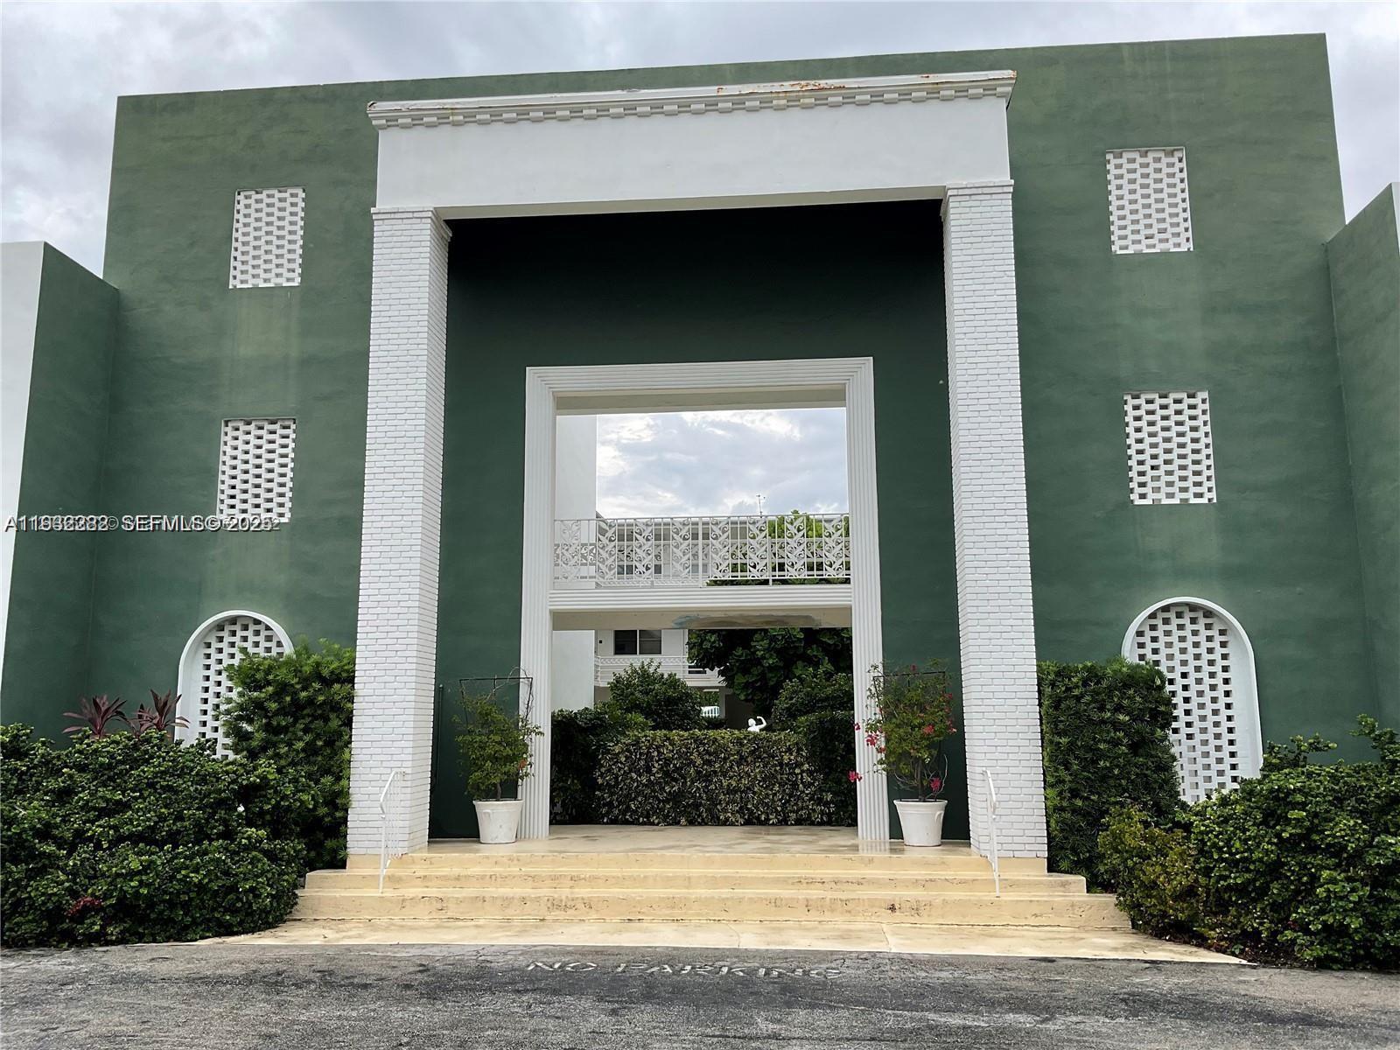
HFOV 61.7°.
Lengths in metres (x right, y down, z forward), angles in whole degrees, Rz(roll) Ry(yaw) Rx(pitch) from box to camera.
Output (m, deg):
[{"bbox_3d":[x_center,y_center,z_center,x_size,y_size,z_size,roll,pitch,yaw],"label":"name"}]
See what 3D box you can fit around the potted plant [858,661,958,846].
[{"bbox_3d":[2.160,2.352,12.145,1.021,1.866,0.850,-1,-9,5],"label":"potted plant"}]

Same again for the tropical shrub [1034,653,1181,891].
[{"bbox_3d":[4.013,2.561,11.790,1.286,2.306,1.282,-1,-10,5],"label":"tropical shrub"}]

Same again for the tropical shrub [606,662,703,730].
[{"bbox_3d":[-0.577,2.948,16.369,1.380,2.079,1.323,-1,-9,5],"label":"tropical shrub"}]

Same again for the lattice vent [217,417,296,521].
[{"bbox_3d":[-5.320,-0.652,14.138,0.905,1.266,0.120,-1,-10,5],"label":"lattice vent"}]

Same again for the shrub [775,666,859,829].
[{"bbox_3d":[1.527,2.817,14.910,1.096,1.899,1.039,-1,-9,5],"label":"shrub"}]

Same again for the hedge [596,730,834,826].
[{"bbox_3d":[0.206,3.266,15.284,3.040,1.174,1.002,-1,-10,5],"label":"hedge"}]

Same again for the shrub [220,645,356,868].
[{"bbox_3d":[-4.163,2.519,12.210,1.351,2.485,1.181,-1,-9,5],"label":"shrub"}]

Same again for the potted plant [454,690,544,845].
[{"bbox_3d":[-2.150,2.586,12.553,0.936,1.588,0.803,-1,-9,5],"label":"potted plant"}]

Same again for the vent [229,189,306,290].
[{"bbox_3d":[-5.367,-3.566,14.634,0.894,1.299,0.120,-1,-10,5],"label":"vent"}]

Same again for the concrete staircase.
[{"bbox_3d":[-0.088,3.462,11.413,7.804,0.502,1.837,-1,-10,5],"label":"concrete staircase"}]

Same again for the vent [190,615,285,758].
[{"bbox_3d":[-5.260,2.198,13.462,1.181,2.306,0.142,-1,-9,5],"label":"vent"}]

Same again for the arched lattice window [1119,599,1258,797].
[{"bbox_3d":[5.210,1.968,12.447,1.347,2.400,0.236,-1,-9,5],"label":"arched lattice window"}]

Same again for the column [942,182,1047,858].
[{"bbox_3d":[2.968,-0.160,11.959,0.677,6.784,0.701,-1,-10,5],"label":"column"}]

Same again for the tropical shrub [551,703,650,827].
[{"bbox_3d":[-1.351,3.189,15.823,1.401,1.525,1.165,-1,-10,5],"label":"tropical shrub"}]

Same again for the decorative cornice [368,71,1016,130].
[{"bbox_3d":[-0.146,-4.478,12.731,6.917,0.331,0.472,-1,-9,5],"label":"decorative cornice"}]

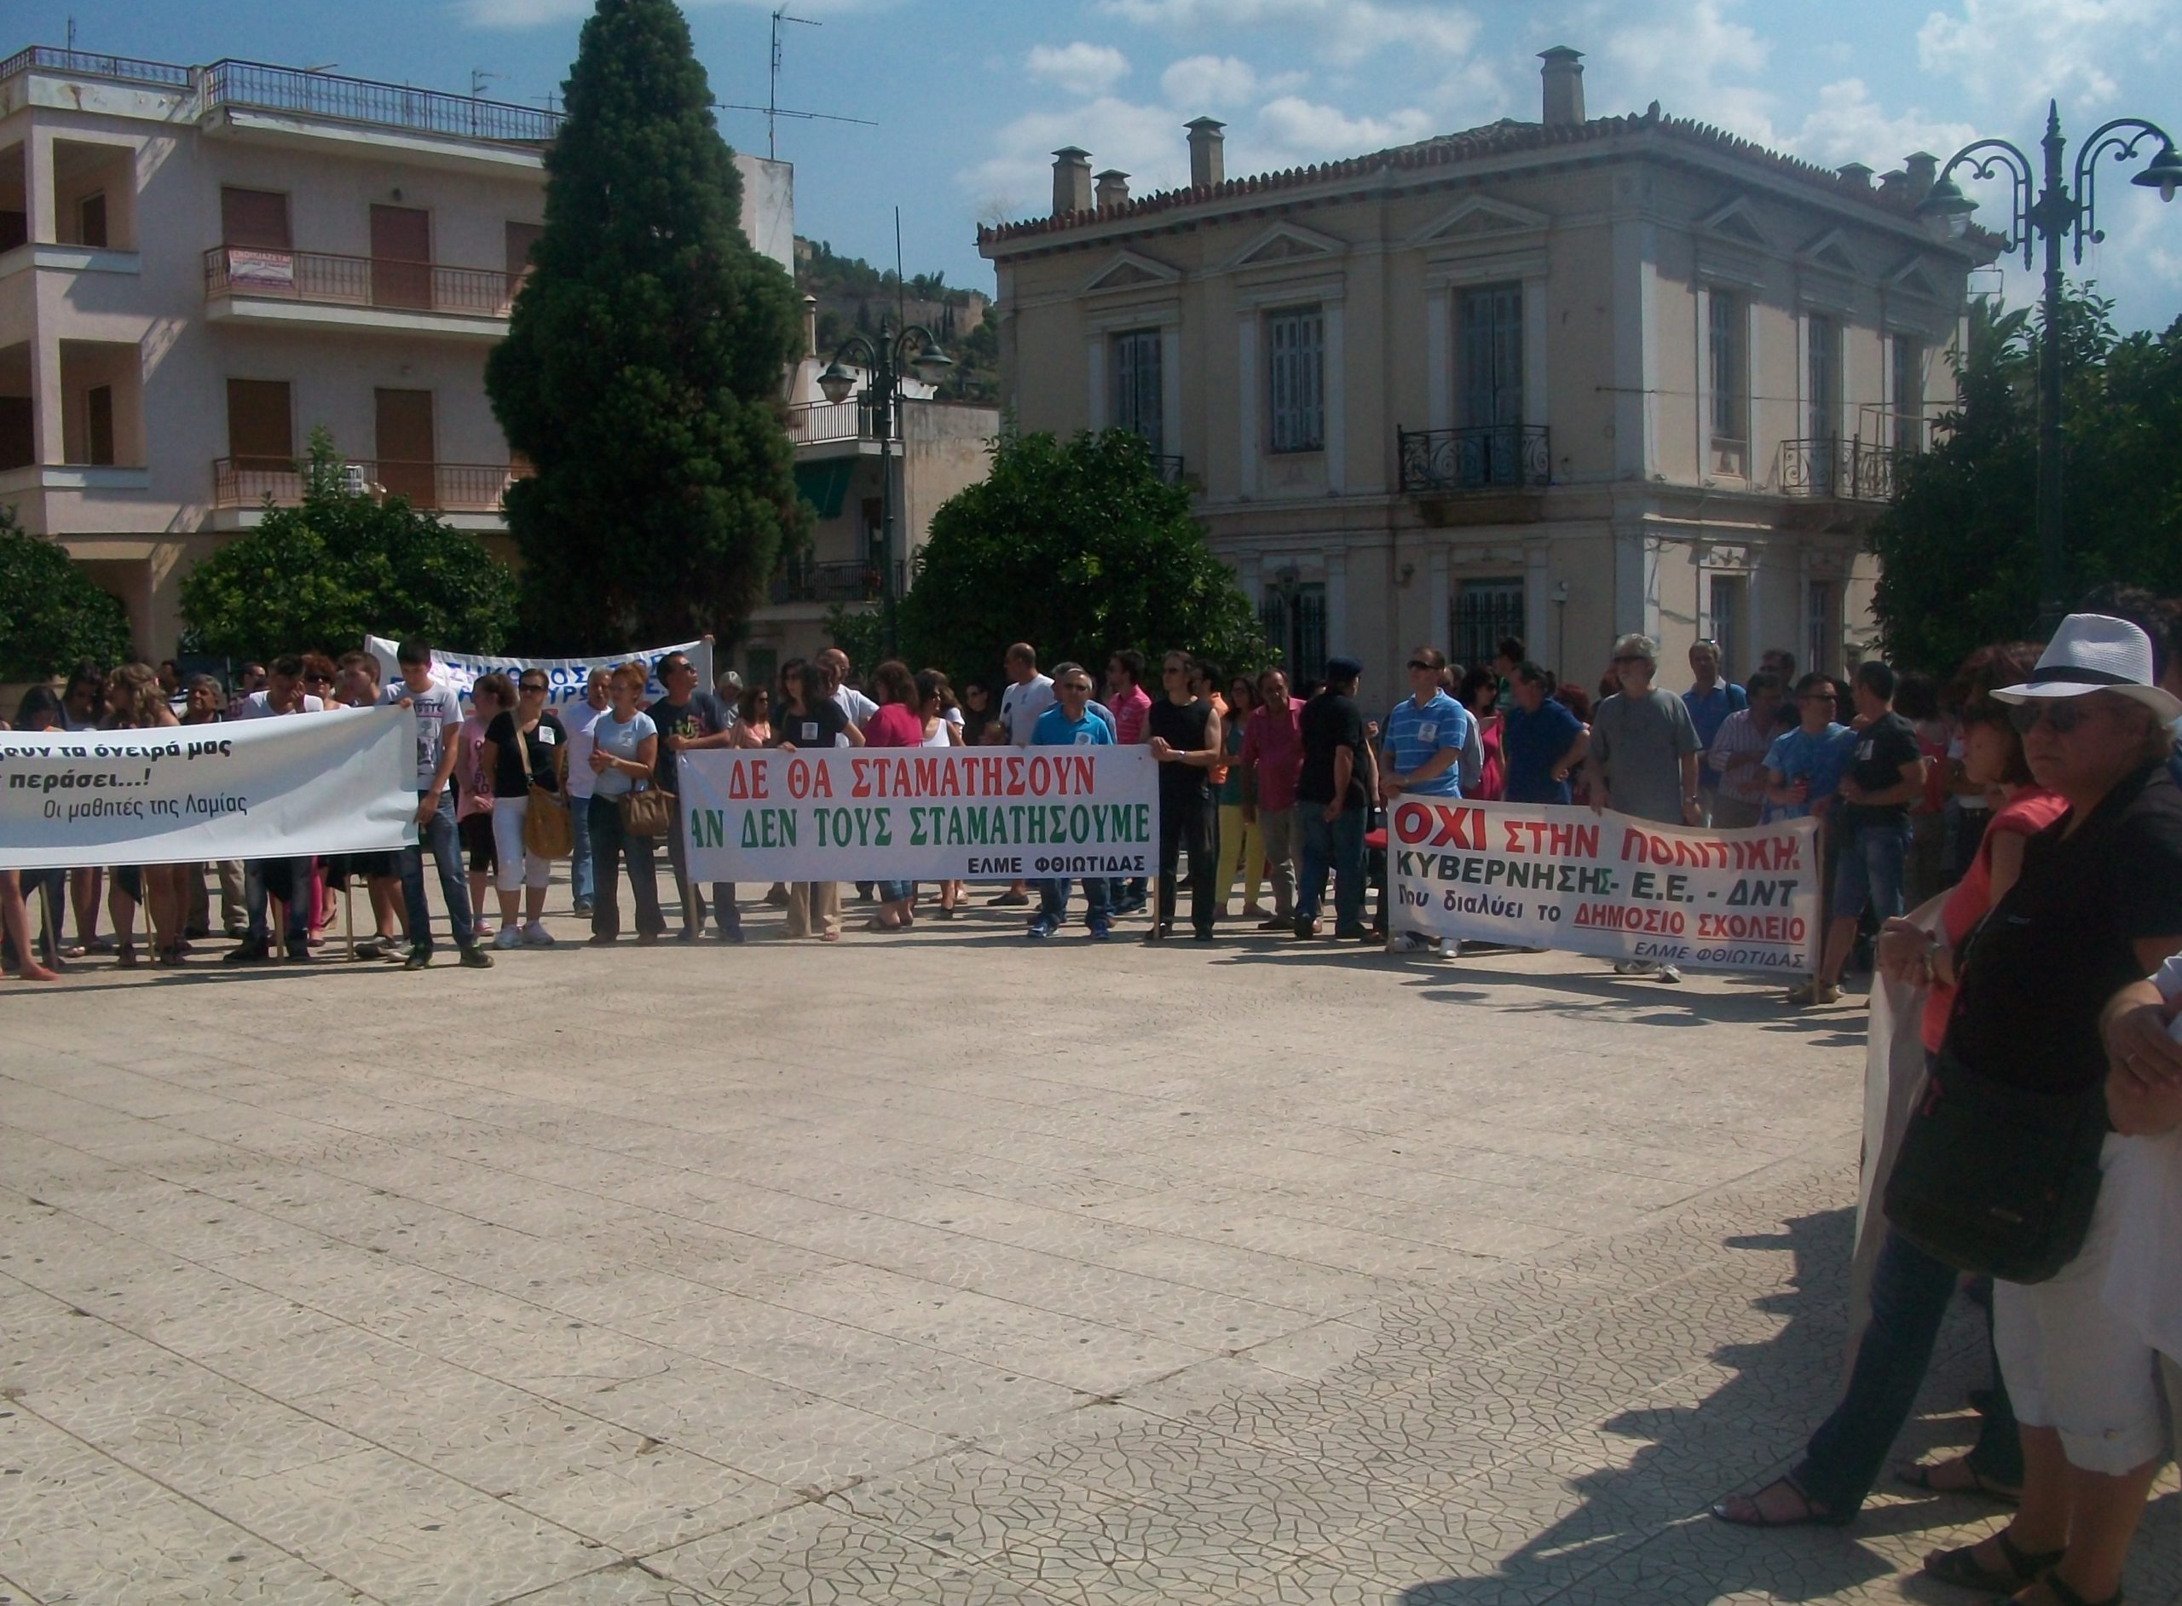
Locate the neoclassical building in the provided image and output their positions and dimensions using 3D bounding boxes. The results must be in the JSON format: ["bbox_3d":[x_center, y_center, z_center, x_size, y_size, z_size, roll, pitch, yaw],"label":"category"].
[{"bbox_3d":[7.500,-6.931,40.406,14.015,11.660,13.833,3,6,42],"label":"neoclassical building"}]

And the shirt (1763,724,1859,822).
[{"bbox_3d":[3.635,-0.080,10.824,0.500,0.640,0.290,0,4,14],"label":"shirt"}]

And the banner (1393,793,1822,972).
[{"bbox_3d":[2.607,0.397,11.275,0.140,0.790,2.615,-5,6,-44],"label":"banner"}]

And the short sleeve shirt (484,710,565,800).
[{"bbox_3d":[-3.354,-0.298,12.700,0.470,0.530,0.270,-2,4,-14],"label":"short sleeve shirt"}]

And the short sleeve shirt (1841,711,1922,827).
[{"bbox_3d":[3.905,-0.164,10.623,0.290,0.610,0.450,-3,5,-25],"label":"short sleeve shirt"}]

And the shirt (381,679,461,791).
[{"bbox_3d":[-3.653,-0.372,11.700,0.460,0.610,0.270,-2,4,-16],"label":"shirt"}]

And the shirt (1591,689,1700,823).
[{"bbox_3d":[2.900,-0.241,11.200,0.560,0.720,0.310,1,5,24],"label":"shirt"}]

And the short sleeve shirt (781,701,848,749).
[{"bbox_3d":[-1.675,-0.306,13.023,0.470,0.620,0.280,1,5,23],"label":"short sleeve shirt"}]

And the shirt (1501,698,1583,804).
[{"bbox_3d":[2.698,-0.295,12.800,0.310,0.660,0.500,-5,6,-43],"label":"shirt"}]

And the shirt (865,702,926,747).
[{"bbox_3d":[-1.244,-0.335,13.623,0.290,0.620,0.460,2,5,37],"label":"shirt"}]

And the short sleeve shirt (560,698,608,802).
[{"bbox_3d":[-3.230,-0.340,14.126,0.490,0.680,0.290,-3,5,-23],"label":"short sleeve shirt"}]

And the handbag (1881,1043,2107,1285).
[{"bbox_3d":[1.471,0.586,3.500,0.275,0.325,0.125,20,18,41],"label":"handbag"}]

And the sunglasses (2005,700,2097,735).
[{"bbox_3d":[1.650,-0.144,3.599,0.150,0.052,0.145,-3,5,-25],"label":"sunglasses"}]

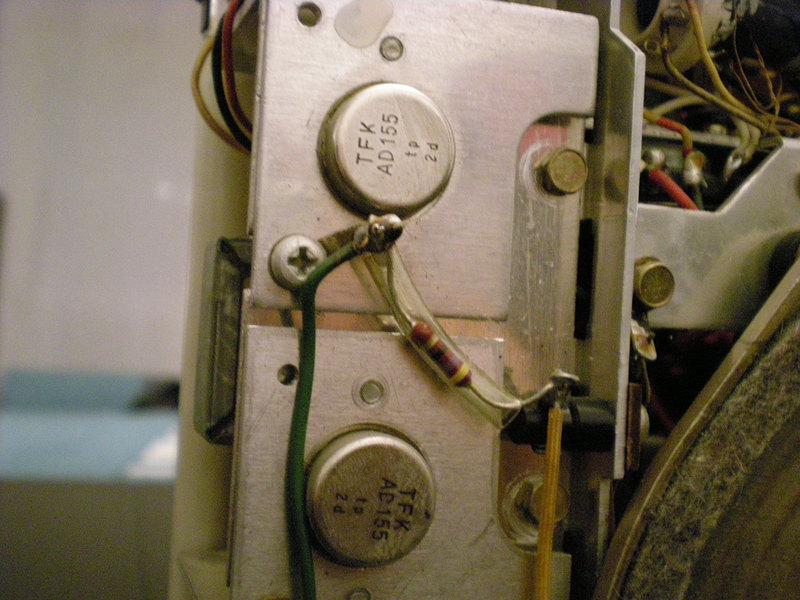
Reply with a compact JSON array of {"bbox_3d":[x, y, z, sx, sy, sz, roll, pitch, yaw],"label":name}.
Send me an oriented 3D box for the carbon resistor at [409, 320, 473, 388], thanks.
[{"bbox_3d":[0.005,0.006,0.119,0.003,0.009,0.003,-42,5,0],"label":"carbon resistor"}]

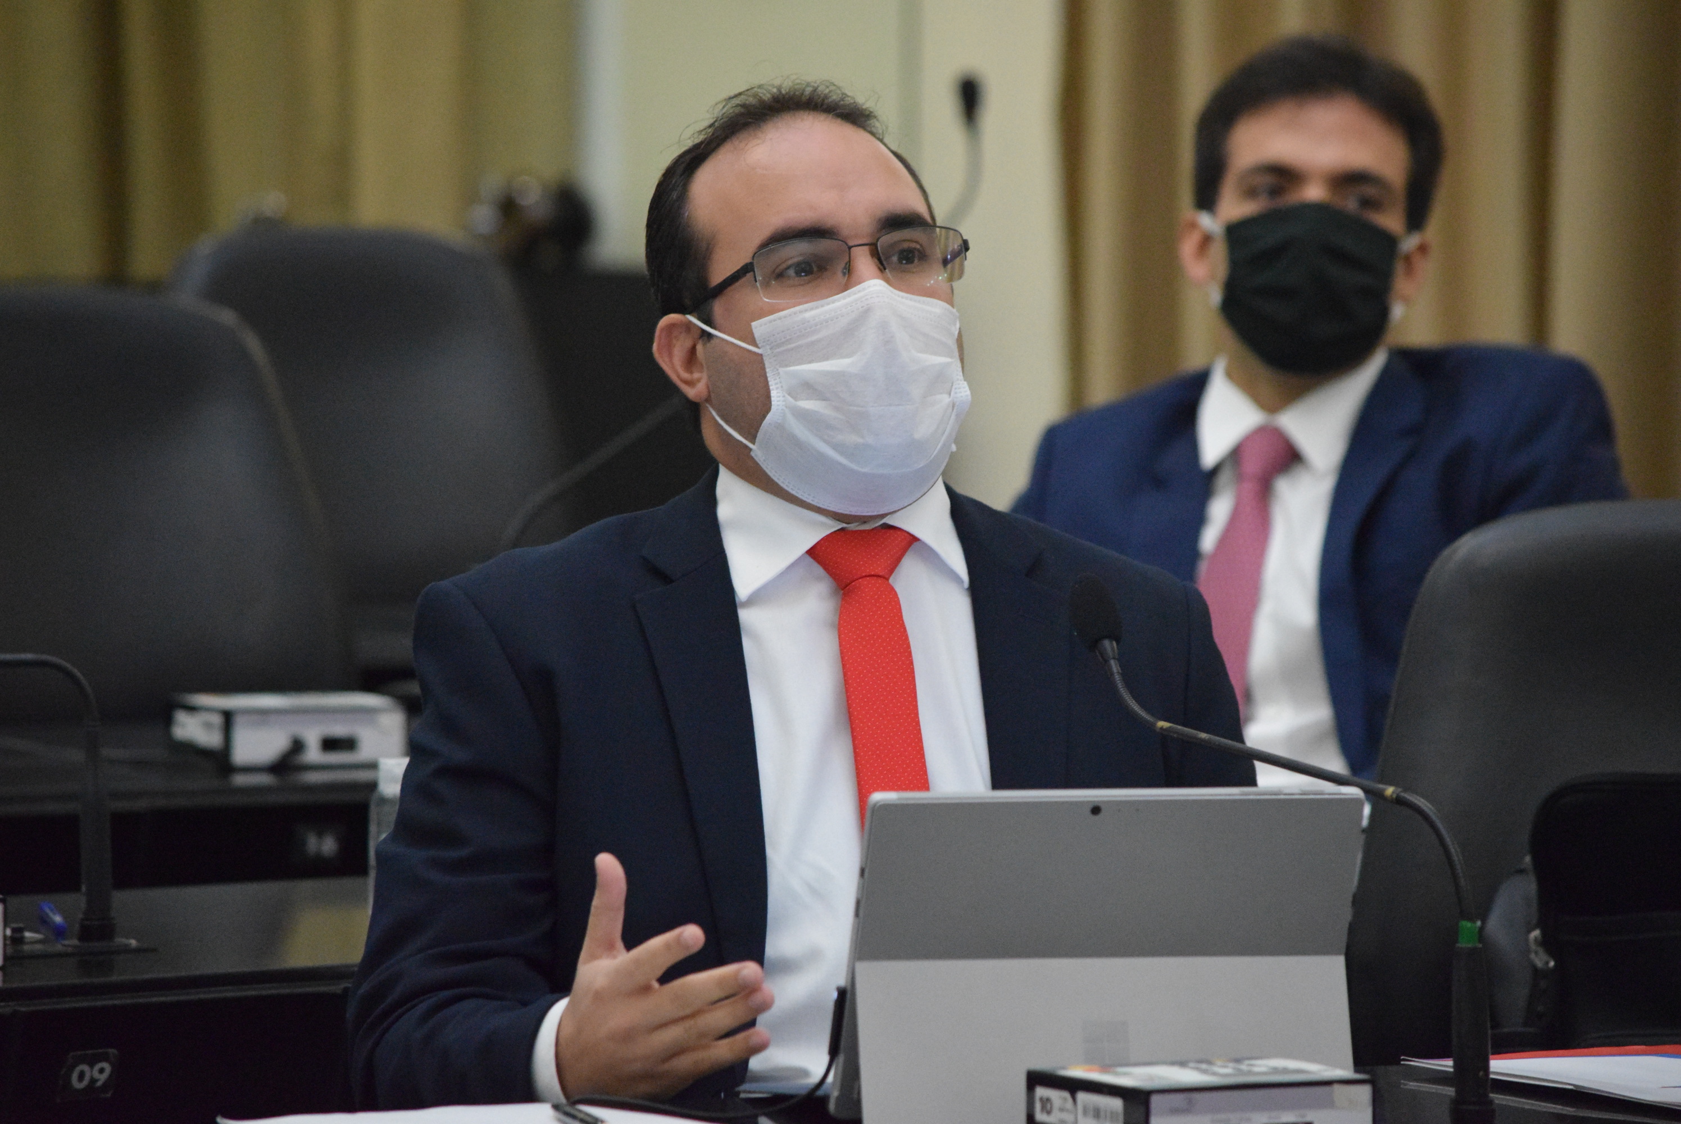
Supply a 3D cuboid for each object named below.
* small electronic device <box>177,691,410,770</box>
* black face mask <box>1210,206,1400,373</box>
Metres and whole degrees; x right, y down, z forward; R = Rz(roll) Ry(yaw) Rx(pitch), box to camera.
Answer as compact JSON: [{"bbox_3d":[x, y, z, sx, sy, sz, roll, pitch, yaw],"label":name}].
[{"bbox_3d":[-0.408,0.125,8.800,0.136,0.044,0.136,-1,3,-18],"label":"small electronic device"},{"bbox_3d":[0.333,-0.195,8.520,0.140,0.125,0.095,3,3,-6],"label":"black face mask"}]

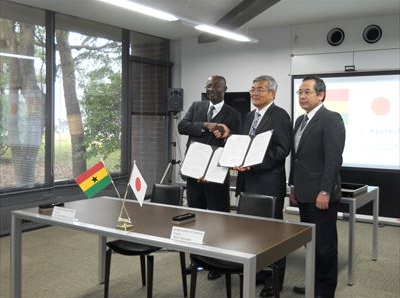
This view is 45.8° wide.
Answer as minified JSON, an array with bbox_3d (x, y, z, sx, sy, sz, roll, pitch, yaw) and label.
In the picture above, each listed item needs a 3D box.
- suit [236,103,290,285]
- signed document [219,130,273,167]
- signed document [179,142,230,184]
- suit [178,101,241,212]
[{"bbox_3d":[0.511,0.370,3.696,0.530,1.460,0.420,4,4,42],"label":"suit"},{"bbox_3d":[0.342,0.003,3.490,0.420,0.300,0.050,-5,-39,42],"label":"signed document"},{"bbox_3d":[0.064,0.108,3.860,0.420,0.300,0.045,11,-13,29],"label":"signed document"},{"bbox_3d":[0.086,0.332,4.095,0.560,1.480,0.400,2,4,27],"label":"suit"}]

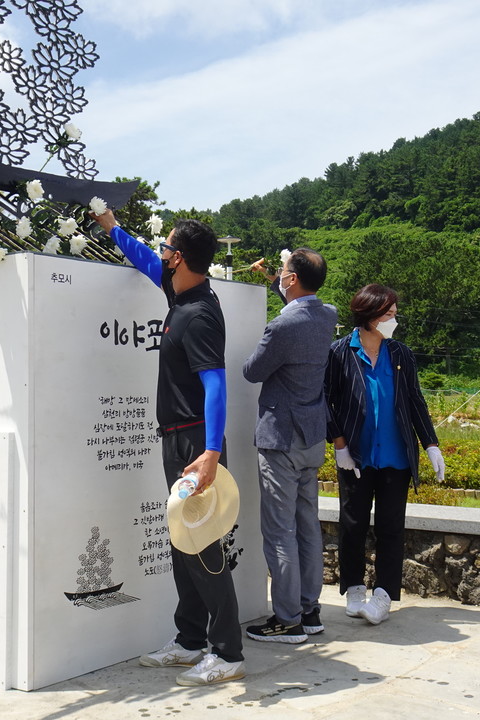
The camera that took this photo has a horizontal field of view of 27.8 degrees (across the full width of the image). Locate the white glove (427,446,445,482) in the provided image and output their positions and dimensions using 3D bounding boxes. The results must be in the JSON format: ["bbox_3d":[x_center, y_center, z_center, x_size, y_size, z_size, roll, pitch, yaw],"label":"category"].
[{"bbox_3d":[0.940,0.502,4.660,0.080,0.180,0.090,-11,-2,-11],"label":"white glove"}]

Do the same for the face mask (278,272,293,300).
[{"bbox_3d":[0.212,-0.339,4.420,0.090,0.120,0.135,-12,-8,35],"label":"face mask"}]

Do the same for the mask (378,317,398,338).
[{"bbox_3d":[0.722,-0.154,4.670,0.085,0.105,0.120,8,3,33],"label":"mask"}]

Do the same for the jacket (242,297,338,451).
[{"bbox_3d":[0.215,0.043,4.390,0.430,0.730,0.500,-2,-3,38],"label":"jacket"}]

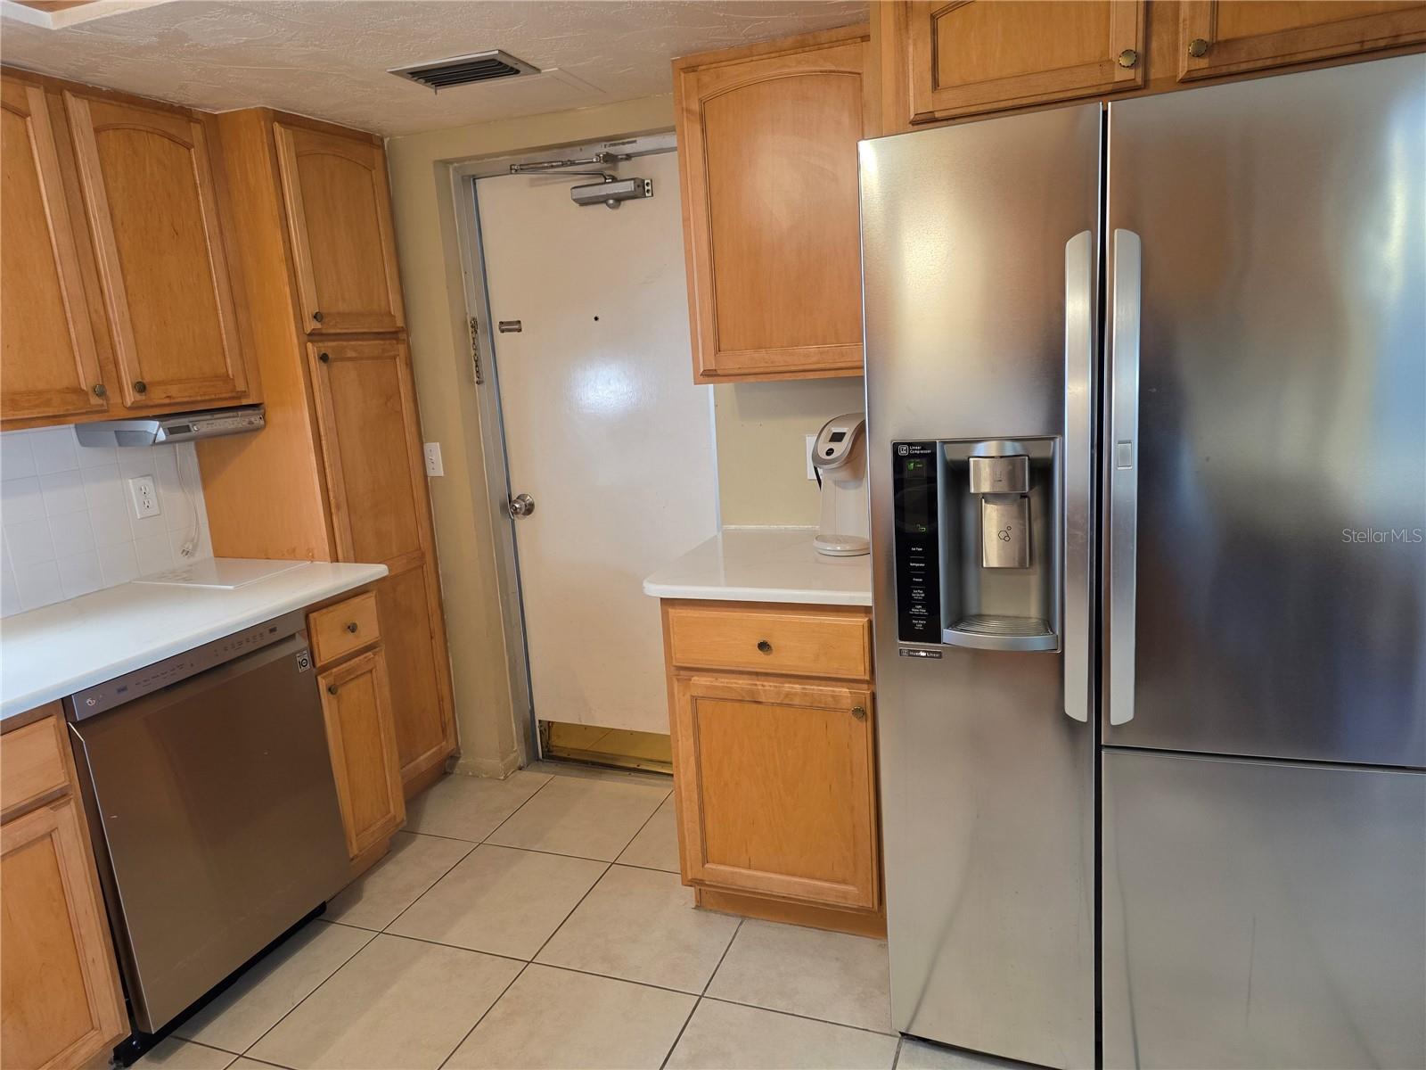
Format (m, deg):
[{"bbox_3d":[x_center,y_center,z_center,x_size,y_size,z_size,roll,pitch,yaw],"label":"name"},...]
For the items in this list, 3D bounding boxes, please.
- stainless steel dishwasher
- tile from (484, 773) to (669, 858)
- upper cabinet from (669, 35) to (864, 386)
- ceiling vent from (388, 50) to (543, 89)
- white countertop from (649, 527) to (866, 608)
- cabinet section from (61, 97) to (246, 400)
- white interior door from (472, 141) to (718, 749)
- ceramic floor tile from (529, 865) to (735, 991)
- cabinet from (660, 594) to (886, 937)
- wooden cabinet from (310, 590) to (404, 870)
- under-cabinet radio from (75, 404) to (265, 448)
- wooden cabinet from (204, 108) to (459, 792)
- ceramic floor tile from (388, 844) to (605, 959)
[{"bbox_3d":[-1.413,0.646,2.367,0.600,0.821,0.603,1,13,21],"label":"stainless steel dishwasher"},{"bbox_3d":[-0.423,0.908,3.047,0.452,0.010,0.459,1,13,21],"label":"tile"},{"bbox_3d":[0.228,-0.817,2.460,0.533,0.803,0.325,1,12,21],"label":"upper cabinet"},{"bbox_3d":[-0.614,-1.142,2.351,0.304,0.020,0.213,1,12,21],"label":"ceiling vent"},{"bbox_3d":[0.213,0.072,2.440,0.588,0.039,0.638,1,13,21],"label":"white countertop"},{"bbox_3d":[-1.535,-0.710,2.482,0.300,0.729,0.381,1,13,21],"label":"cabinet section"},{"bbox_3d":[-0.333,-0.179,3.163,0.805,2.003,0.050,1,12,21],"label":"white interior door"},{"bbox_3d":[-0.159,1.013,2.466,0.452,0.010,0.452,1,13,21],"label":"ceramic floor tile"},{"bbox_3d":[0.256,0.519,2.552,0.531,0.873,0.645,1,12,21],"label":"cabinet"},{"bbox_3d":[-1.268,0.567,2.805,0.615,0.850,0.266,1,12,21],"label":"wooden cabinet"},{"bbox_3d":[-1.477,-0.301,2.611,0.280,0.082,0.346,1,12,21],"label":"under-cabinet radio"},{"bbox_3d":[-1.241,-0.136,3.026,0.449,2.145,0.506,1,13,21],"label":"wooden cabinet"},{"bbox_3d":[-0.585,1.007,2.628,0.452,0.010,0.452,1,13,21],"label":"ceramic floor tile"}]

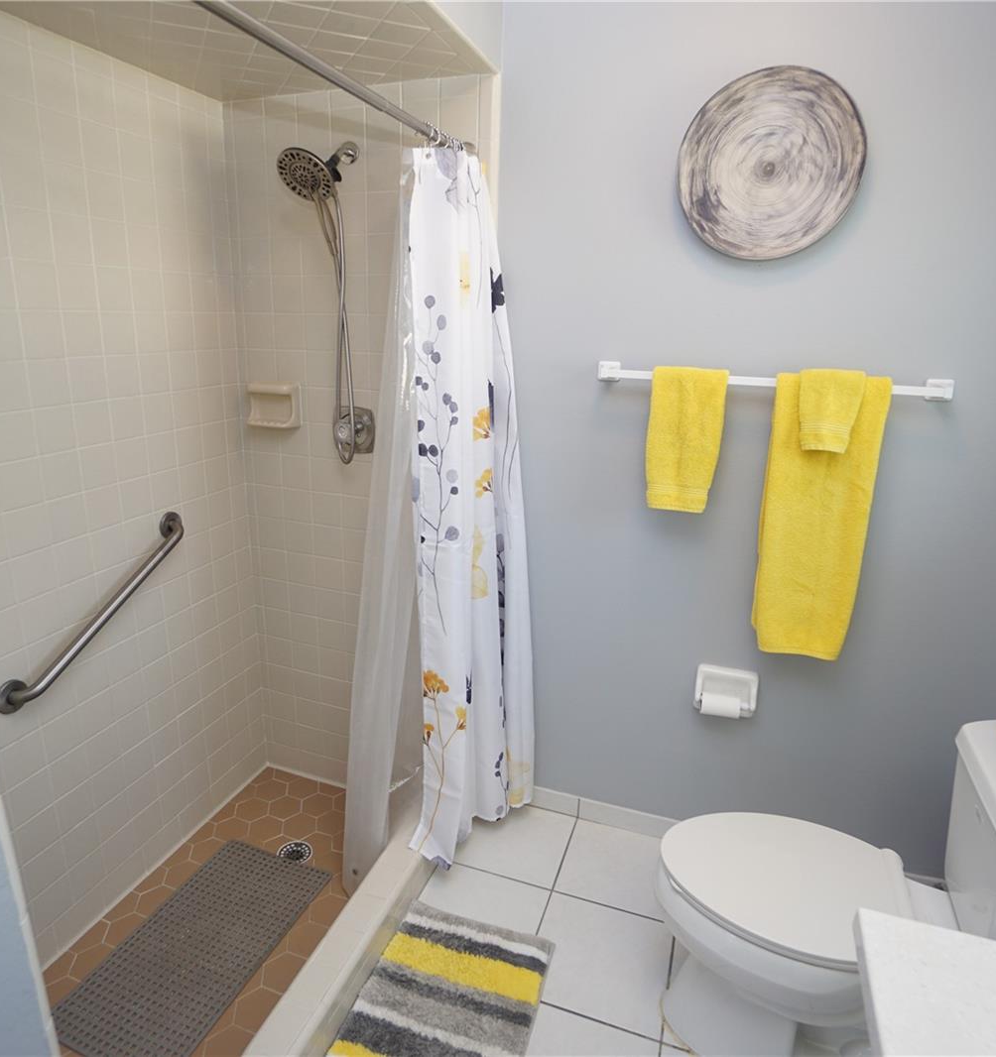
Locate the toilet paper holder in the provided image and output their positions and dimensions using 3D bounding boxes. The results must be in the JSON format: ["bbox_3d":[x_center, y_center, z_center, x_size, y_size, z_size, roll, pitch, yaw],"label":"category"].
[{"bbox_3d":[0.624,0.445,1.810,0.153,0.122,0.065,7,16,18],"label":"toilet paper holder"}]

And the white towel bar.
[{"bbox_3d":[0.634,-0.357,1.588,0.795,0.052,0.070,7,16,18],"label":"white towel bar"}]

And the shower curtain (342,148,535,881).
[{"bbox_3d":[-0.127,0.013,1.697,0.380,1.850,0.500,7,16,18],"label":"shower curtain"}]

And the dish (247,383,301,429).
[{"bbox_3d":[-0.704,-0.388,2.075,0.160,0.135,0.072,7,16,18],"label":"dish"}]

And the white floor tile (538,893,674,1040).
[{"bbox_3d":[0.252,1.059,1.624,0.325,0.010,0.322,7,16,18],"label":"white floor tile"}]

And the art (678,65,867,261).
[{"bbox_3d":[0.607,-0.813,1.490,0.393,0.393,0.040,7,16,18],"label":"art"}]

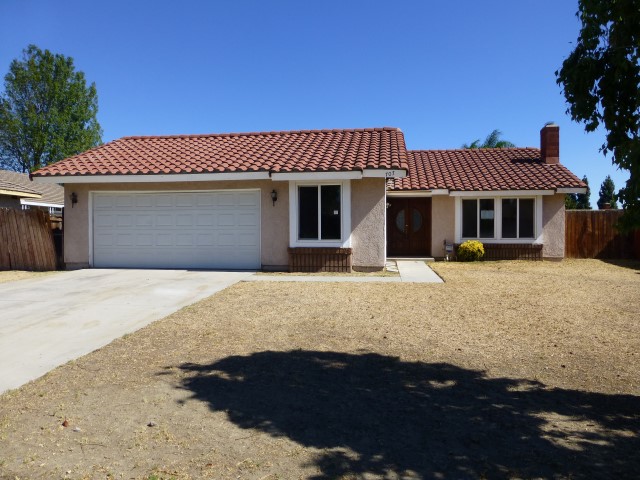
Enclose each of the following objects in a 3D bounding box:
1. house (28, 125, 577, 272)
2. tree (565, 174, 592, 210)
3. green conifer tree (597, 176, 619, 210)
[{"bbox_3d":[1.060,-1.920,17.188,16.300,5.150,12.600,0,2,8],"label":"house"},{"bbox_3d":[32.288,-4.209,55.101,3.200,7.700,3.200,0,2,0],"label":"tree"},{"bbox_3d":[35.697,-4.209,55.101,2.900,7.700,2.900,0,2,0],"label":"green conifer tree"}]

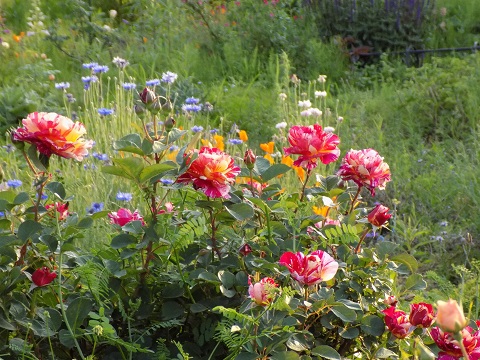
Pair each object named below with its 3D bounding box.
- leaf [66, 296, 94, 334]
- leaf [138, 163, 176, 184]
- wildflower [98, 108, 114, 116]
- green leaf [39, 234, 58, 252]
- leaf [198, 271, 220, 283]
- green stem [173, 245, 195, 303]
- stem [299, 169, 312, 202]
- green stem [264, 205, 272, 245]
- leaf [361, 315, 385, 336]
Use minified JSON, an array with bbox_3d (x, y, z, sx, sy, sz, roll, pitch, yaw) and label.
[{"bbox_3d":[-0.212,0.178,2.400,0.035,0.048,0.016,0,12,0],"label":"leaf"},{"bbox_3d":[-0.117,-0.009,2.620,0.053,0.025,0.028,0,14,0],"label":"leaf"},{"bbox_3d":[-0.255,-0.129,3.500,0.030,0.012,0.030,0,12,0],"label":"wildflower"},{"bbox_3d":[-0.270,0.089,2.580,0.026,0.032,0.009,-12,-23,-21],"label":"green leaf"},{"bbox_3d":[-0.043,0.136,2.580,0.031,0.013,0.022,0,14,0],"label":"leaf"},{"bbox_3d":[-0.077,0.129,2.500,0.006,0.078,0.006,-20,6,0],"label":"green stem"},{"bbox_3d":[0.097,0.008,2.720,0.018,0.049,0.012,0,14,0],"label":"stem"},{"bbox_3d":[0.041,0.063,2.600,0.006,0.059,0.006,-8,6,0],"label":"green stem"},{"bbox_3d":[0.183,0.201,2.530,0.034,0.029,0.008,12,-23,5],"label":"leaf"}]

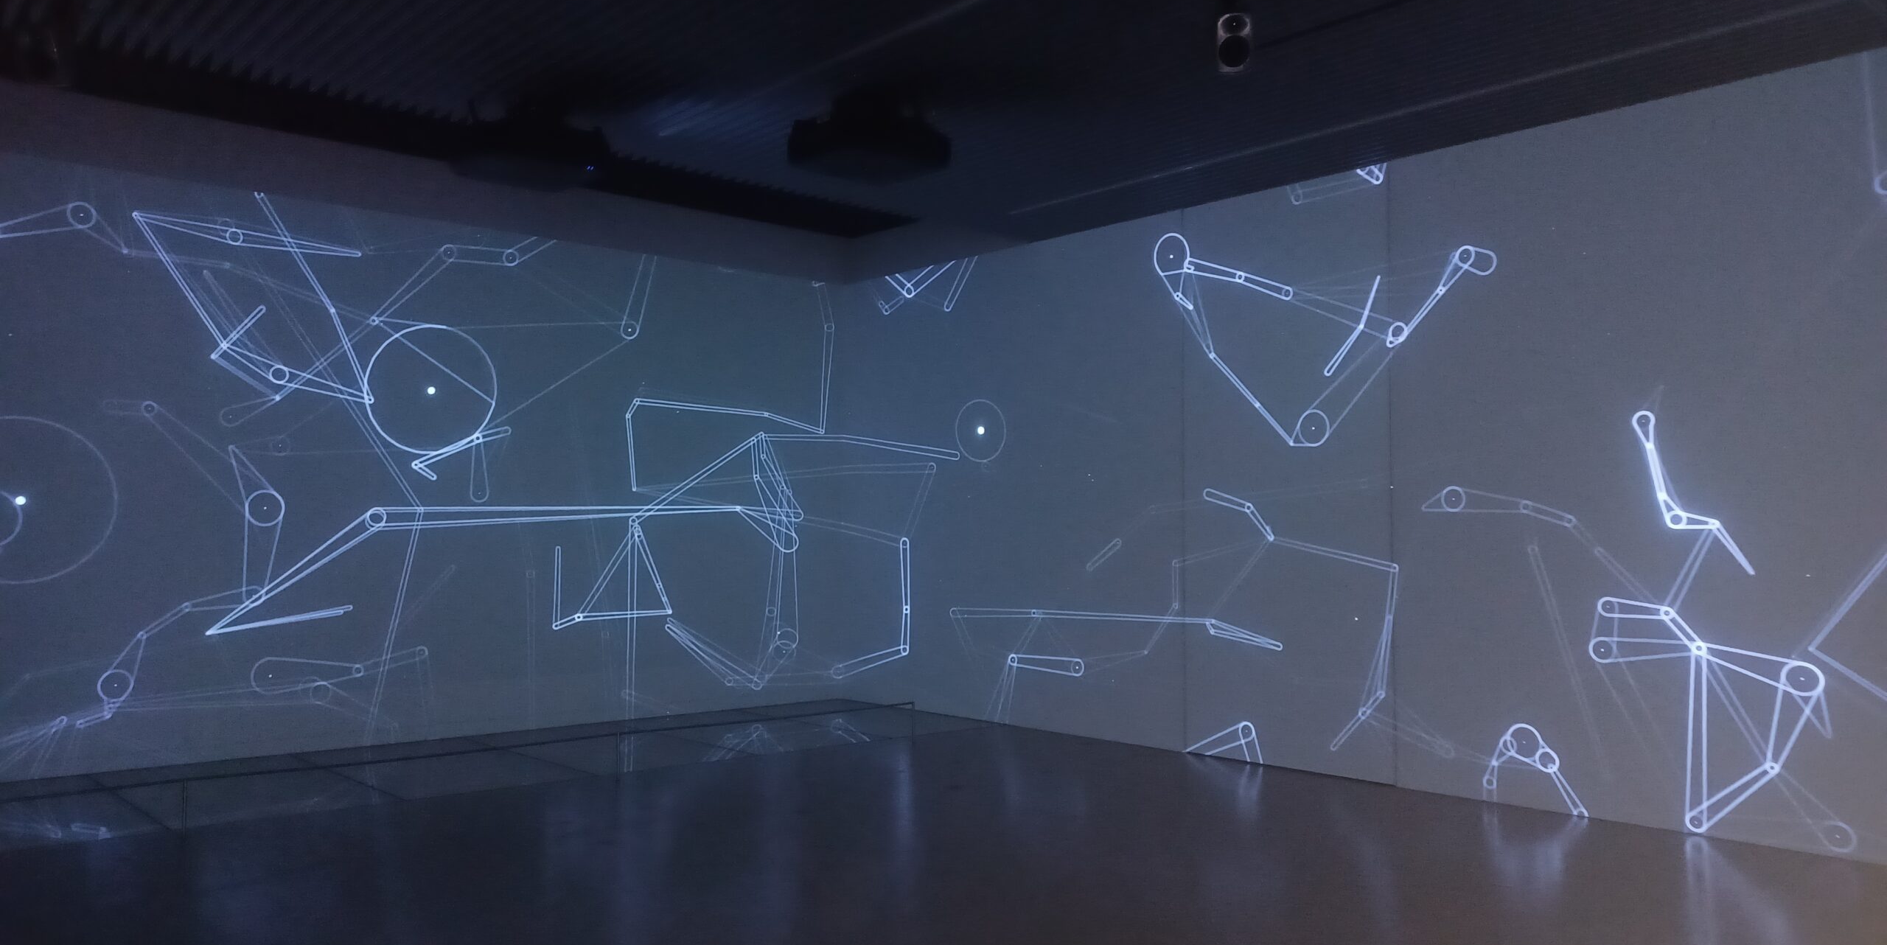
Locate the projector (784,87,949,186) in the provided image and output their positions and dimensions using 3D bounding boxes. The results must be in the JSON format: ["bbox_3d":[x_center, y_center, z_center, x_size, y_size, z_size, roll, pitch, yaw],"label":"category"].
[{"bbox_3d":[-0.364,-1.619,6.668,0.590,0.230,0.560,3,-4,-41],"label":"projector"}]

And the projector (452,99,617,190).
[{"bbox_3d":[-2.066,-1.616,6.818,0.560,0.230,0.590,3,-4,-41],"label":"projector"}]

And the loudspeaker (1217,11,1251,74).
[{"bbox_3d":[1.148,-1.701,5.400,0.147,0.230,0.140,0,9,12],"label":"loudspeaker"}]

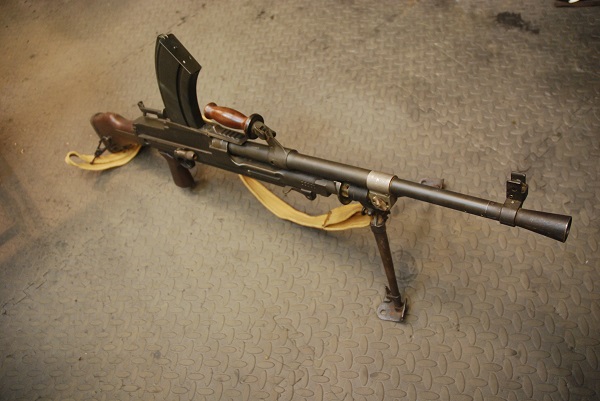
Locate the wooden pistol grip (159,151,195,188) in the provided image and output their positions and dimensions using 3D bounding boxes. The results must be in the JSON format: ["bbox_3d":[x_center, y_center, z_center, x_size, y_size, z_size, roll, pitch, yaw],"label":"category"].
[{"bbox_3d":[-0.291,-0.072,1.084,0.070,0.095,0.034,17,48,34],"label":"wooden pistol grip"}]

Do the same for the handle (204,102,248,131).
[{"bbox_3d":[-0.136,-0.156,0.845,0.101,0.036,0.036,23,52,27],"label":"handle"}]

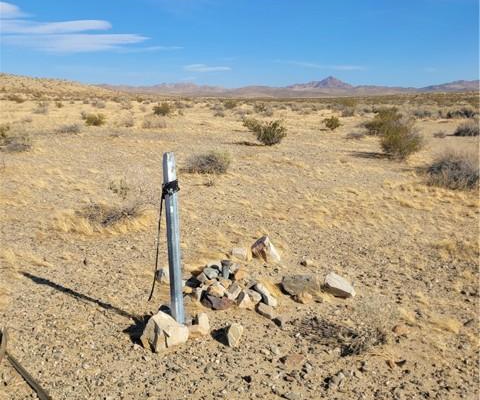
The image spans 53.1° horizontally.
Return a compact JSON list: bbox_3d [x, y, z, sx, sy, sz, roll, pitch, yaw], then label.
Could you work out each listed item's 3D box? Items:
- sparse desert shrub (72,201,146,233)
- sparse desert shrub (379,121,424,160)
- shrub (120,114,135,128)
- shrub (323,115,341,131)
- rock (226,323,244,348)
[{"bbox_3d":[-1.665,0.169,6.032,0.959,0.295,0.719,0,12,0],"label":"sparse desert shrub"},{"bbox_3d":[4.011,-1.495,11.935,1.043,0.947,0.956,0,12,0],"label":"sparse desert shrub"},{"bbox_3d":[-5.552,-3.845,23.653,0.691,0.617,0.656,0,12,0],"label":"shrub"},{"bbox_3d":[4.195,-3.570,22.038,0.825,0.690,0.761,0,12,0],"label":"shrub"},{"bbox_3d":[-0.029,0.852,3.053,0.114,0.152,0.095,0,12,0],"label":"rock"}]

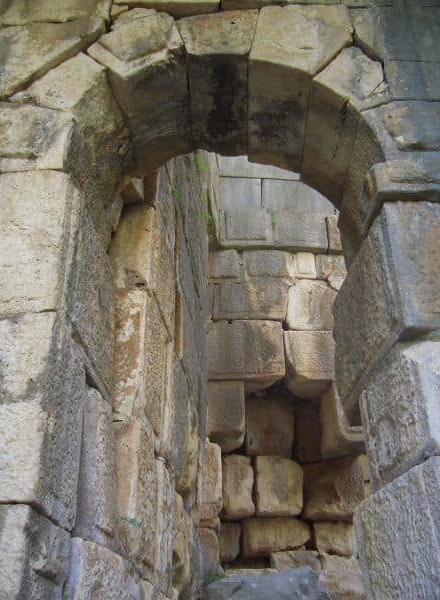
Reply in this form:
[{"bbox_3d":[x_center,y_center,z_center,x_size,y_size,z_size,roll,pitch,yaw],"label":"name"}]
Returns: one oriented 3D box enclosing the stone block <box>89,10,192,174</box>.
[{"bbox_3d":[-0.503,-1.365,4.472,0.580,0.610,0.840,0,-30,0],"label":"stone block"}]

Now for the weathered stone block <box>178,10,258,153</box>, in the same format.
[{"bbox_3d":[-0.008,-1.444,4.524,0.510,0.415,0.850,0,-30,0],"label":"weathered stone block"}]

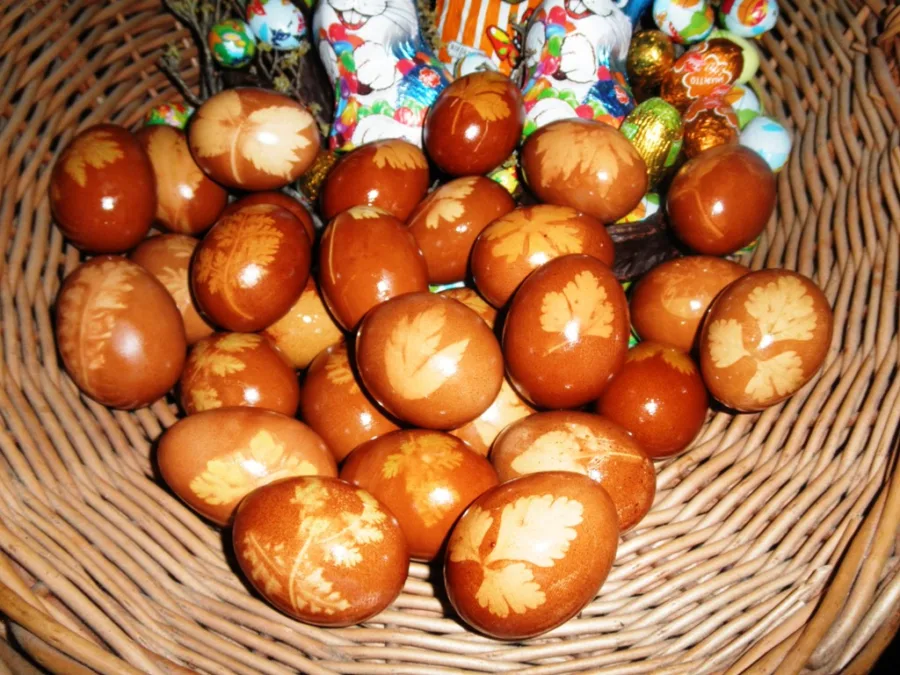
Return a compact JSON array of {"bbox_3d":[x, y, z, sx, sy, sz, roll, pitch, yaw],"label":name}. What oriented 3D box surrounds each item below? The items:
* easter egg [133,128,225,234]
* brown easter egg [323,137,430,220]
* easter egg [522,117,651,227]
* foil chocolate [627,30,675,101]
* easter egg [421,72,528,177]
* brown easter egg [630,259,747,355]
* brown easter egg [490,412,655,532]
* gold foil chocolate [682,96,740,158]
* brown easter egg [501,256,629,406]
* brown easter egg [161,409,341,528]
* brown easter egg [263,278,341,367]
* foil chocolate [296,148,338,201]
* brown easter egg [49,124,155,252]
[{"bbox_3d":[-0.135,-0.077,0.358,0.043,0.056,0.043,-28,21,12],"label":"easter egg"},{"bbox_3d":[-0.037,-0.075,0.360,0.057,0.044,0.044,-32,55,-15],"label":"brown easter egg"},{"bbox_3d":[0.061,-0.075,0.329,0.059,0.043,0.043,27,90,3],"label":"easter egg"},{"bbox_3d":[0.109,-0.148,0.395,0.026,0.035,0.026,2,35,-2],"label":"foil chocolate"},{"bbox_3d":[0.012,-0.098,0.337,0.044,0.044,0.057,20,44,15],"label":"easter egg"},{"bbox_3d":[0.103,-0.011,0.299,0.057,0.044,0.044,0,90,1],"label":"brown easter egg"},{"bbox_3d":[0.042,0.048,0.254,0.057,0.044,0.044,11,54,11],"label":"brown easter egg"},{"bbox_3d":[0.135,-0.104,0.376,0.027,0.039,0.027,-12,11,2],"label":"gold foil chocolate"},{"bbox_3d":[0.042,-0.002,0.262,0.044,0.044,0.057,15,88,13],"label":"brown easter egg"},{"bbox_3d":[-0.072,0.047,0.265,0.064,0.043,0.043,18,46,-14],"label":"brown easter egg"},{"bbox_3d":[-0.065,-0.011,0.320,0.057,0.044,0.044,-29,58,-18],"label":"brown easter egg"},{"bbox_3d":[-0.065,-0.079,0.358,0.025,0.034,0.025,41,30,26],"label":"foil chocolate"},{"bbox_3d":[-0.155,-0.066,0.329,0.044,0.057,0.044,11,7,8],"label":"brown easter egg"}]

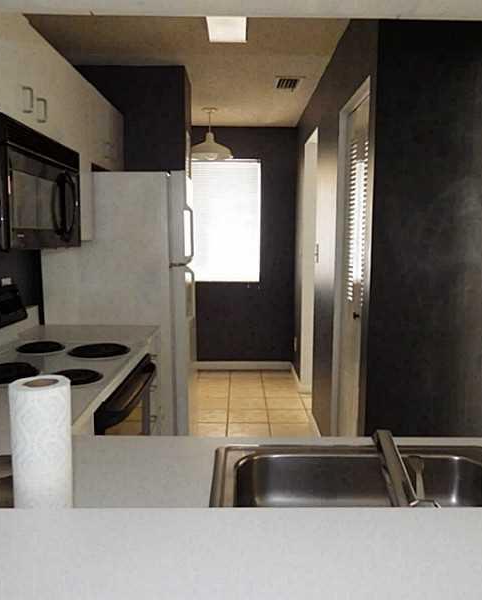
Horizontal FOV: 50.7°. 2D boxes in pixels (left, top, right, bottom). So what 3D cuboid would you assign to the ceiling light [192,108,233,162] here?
[{"bbox_3d":[-0.264,-1.407,4.270,0.390,0.390,0.390,0,7,0],"label":"ceiling light"}]

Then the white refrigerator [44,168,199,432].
[{"bbox_3d":[-0.639,0.153,3.013,0.770,1.700,0.700,0,7,0],"label":"white refrigerator"}]

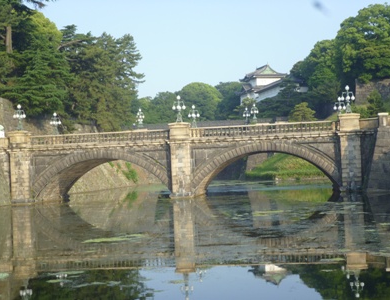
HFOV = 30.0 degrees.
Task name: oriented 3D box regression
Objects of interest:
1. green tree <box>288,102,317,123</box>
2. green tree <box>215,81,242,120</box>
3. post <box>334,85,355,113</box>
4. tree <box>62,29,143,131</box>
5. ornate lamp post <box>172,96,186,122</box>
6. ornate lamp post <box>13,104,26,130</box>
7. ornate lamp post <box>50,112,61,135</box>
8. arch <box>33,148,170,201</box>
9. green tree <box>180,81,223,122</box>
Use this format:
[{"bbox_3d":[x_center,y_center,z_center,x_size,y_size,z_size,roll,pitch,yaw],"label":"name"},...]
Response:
[{"bbox_3d":[22.888,-7.878,155.000,6.387,4.471,6.000,-3,-2,0],"label":"green tree"},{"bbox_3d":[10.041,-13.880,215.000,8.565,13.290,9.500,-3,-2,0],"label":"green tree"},{"bbox_3d":[14.881,-4.829,70.544,1.350,2.738,1.350,-3,-2,7],"label":"post"},{"bbox_3d":[-15.883,-11.933,125.000,14.080,17.857,13.000,-3,-2,0],"label":"tree"},{"bbox_3d":[-1.570,-4.042,72.667,1.350,2.738,1.350,-3,-2,7],"label":"ornate lamp post"},{"bbox_3d":[-18.020,-3.255,74.789,1.350,2.738,1.350,-3,-2,7],"label":"ornate lamp post"},{"bbox_3d":[-16.512,-2.985,86.384,1.350,2.738,1.350,-3,-2,7],"label":"ornate lamp post"},{"bbox_3d":[-8.639,2.528,79.333,14.172,4.845,12.396,-3,-2,7],"label":"arch"},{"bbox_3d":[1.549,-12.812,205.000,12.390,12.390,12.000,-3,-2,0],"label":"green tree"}]

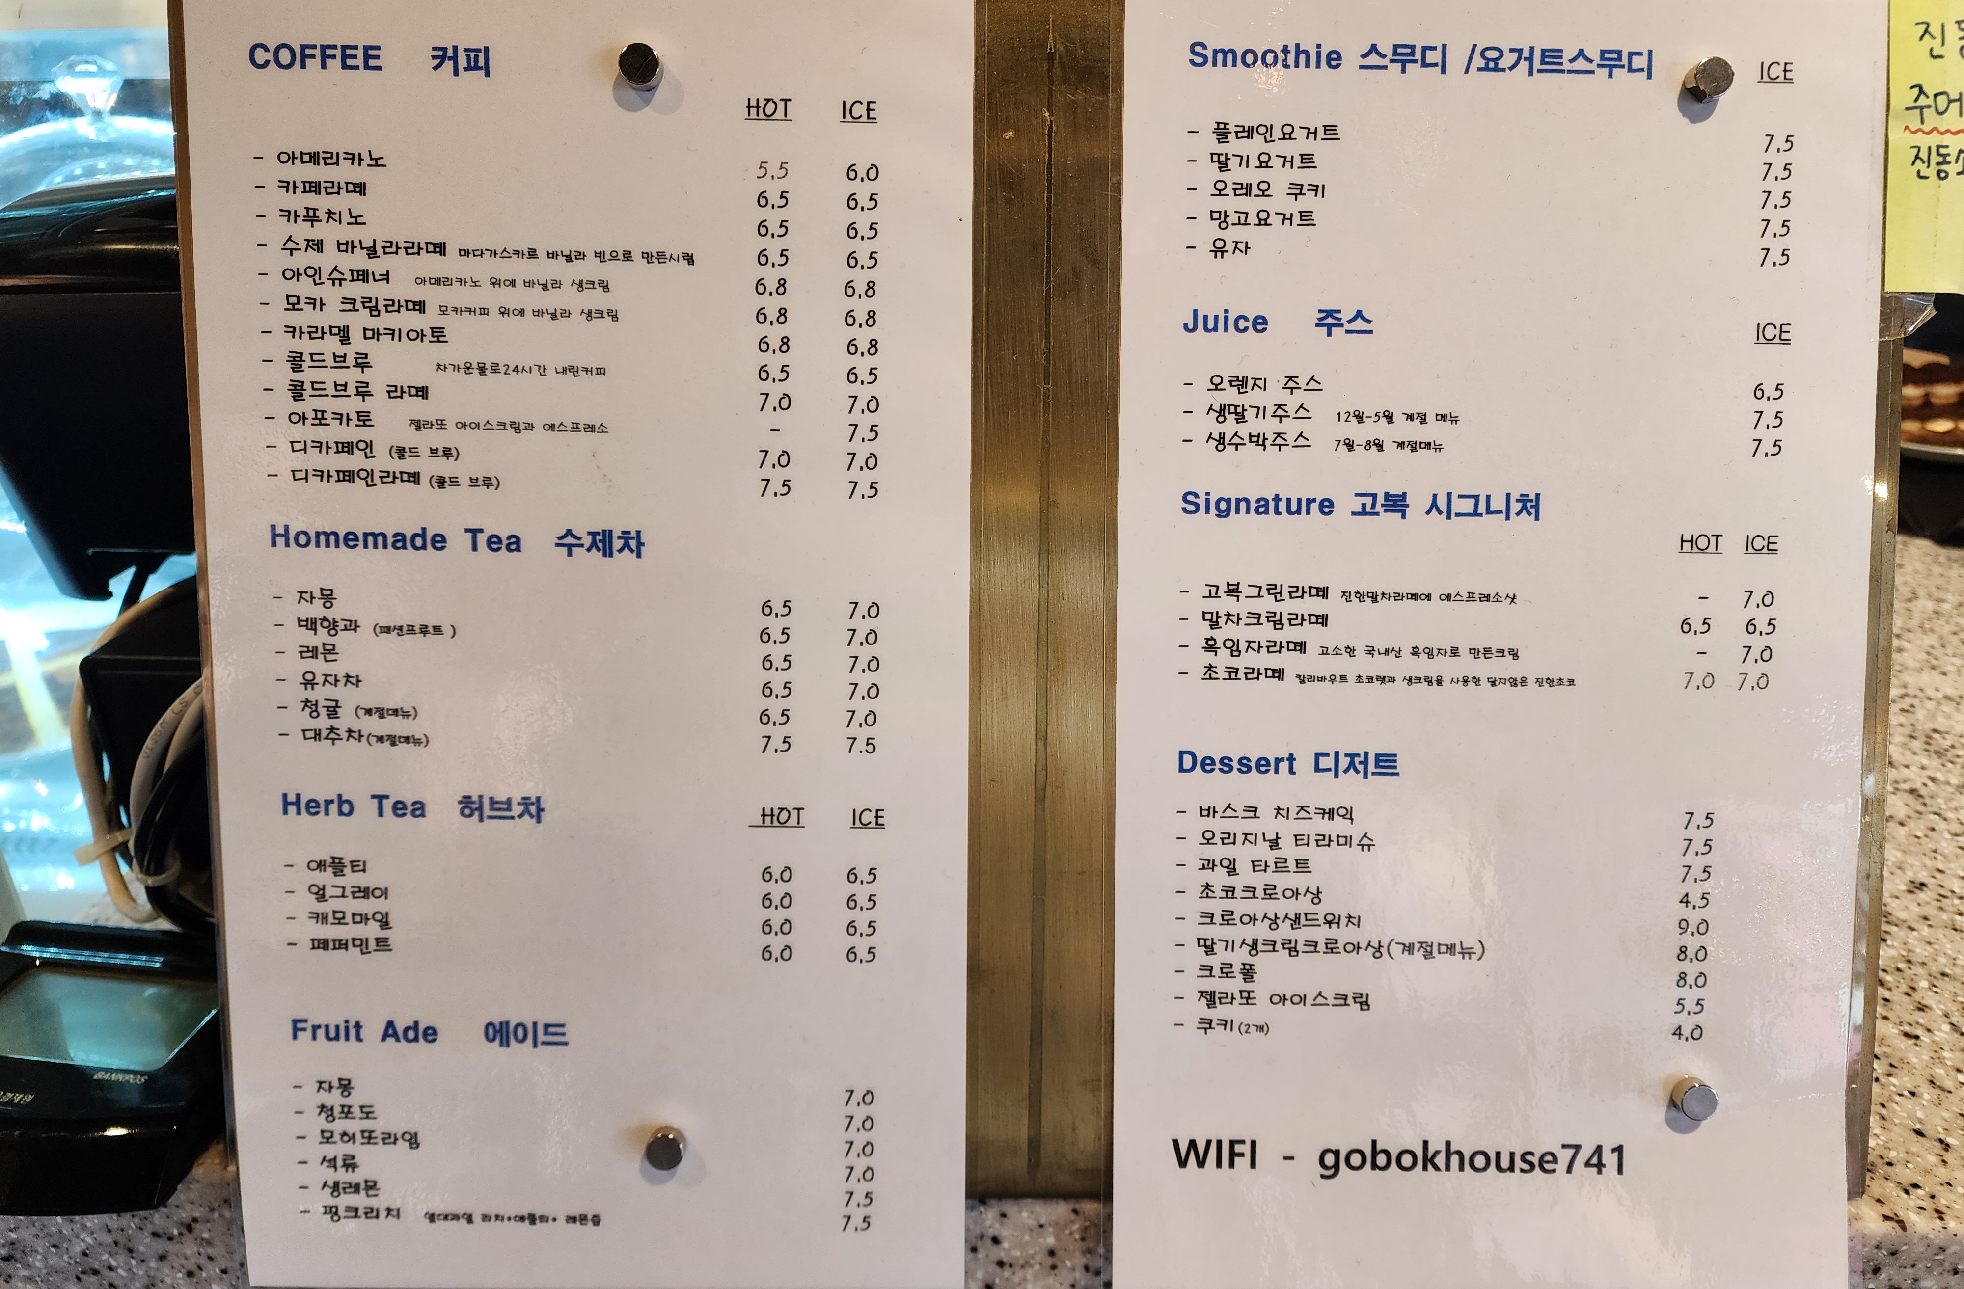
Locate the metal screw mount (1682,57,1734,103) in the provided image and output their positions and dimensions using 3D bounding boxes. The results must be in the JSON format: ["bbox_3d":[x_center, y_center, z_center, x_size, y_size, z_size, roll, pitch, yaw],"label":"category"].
[{"bbox_3d":[0.188,-0.146,0.337,0.010,0.010,0.005,1,2,-1],"label":"metal screw mount"}]

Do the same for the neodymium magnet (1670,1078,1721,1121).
[{"bbox_3d":[0.189,0.120,0.345,0.010,0.010,0.005,1,2,-1],"label":"neodymium magnet"}]

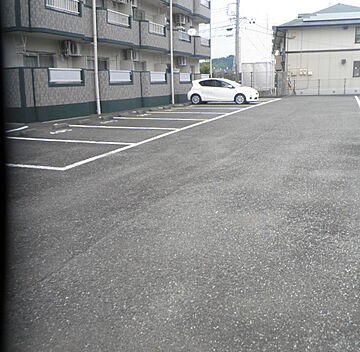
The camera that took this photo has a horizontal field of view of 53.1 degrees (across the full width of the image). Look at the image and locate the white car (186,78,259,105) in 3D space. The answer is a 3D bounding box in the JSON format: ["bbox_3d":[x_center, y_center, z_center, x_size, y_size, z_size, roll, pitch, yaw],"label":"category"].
[{"bbox_3d":[2.517,-4.894,20.817,4.000,1.450,1.700,5,16,22],"label":"white car"}]

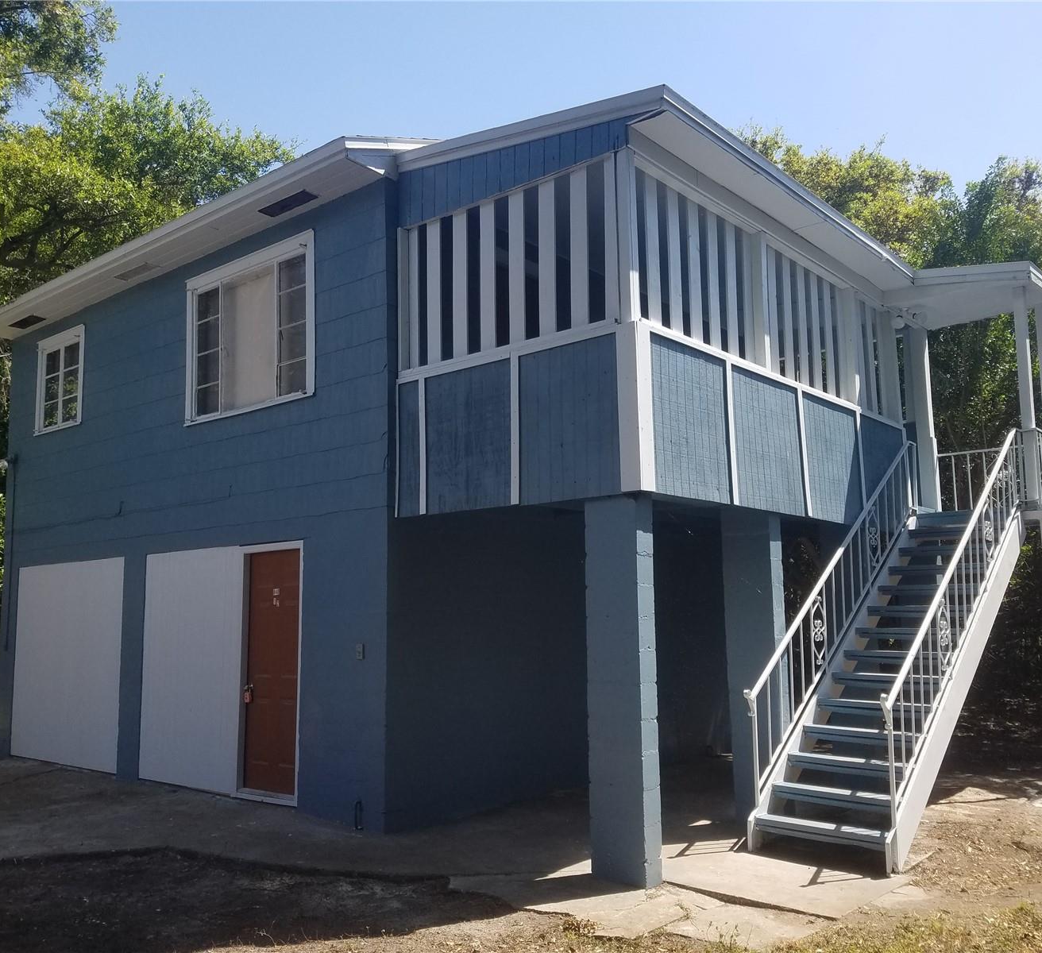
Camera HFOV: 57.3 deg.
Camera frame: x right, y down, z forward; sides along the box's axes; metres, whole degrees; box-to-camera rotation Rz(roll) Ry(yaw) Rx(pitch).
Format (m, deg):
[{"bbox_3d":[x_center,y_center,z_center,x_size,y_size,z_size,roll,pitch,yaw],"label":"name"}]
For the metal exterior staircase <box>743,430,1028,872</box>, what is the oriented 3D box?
[{"bbox_3d":[3.176,1.027,7.842,1.013,3.327,4.091,-7,-10,40],"label":"metal exterior staircase"}]

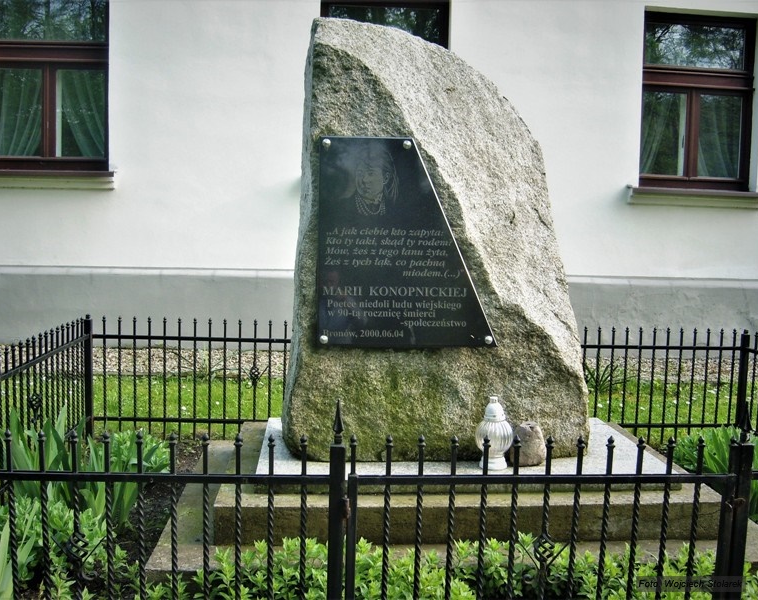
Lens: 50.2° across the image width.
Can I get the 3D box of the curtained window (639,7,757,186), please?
[{"bbox_3d":[3.410,-2.133,8.715,1.340,1.900,0.130,1,6,-5],"label":"curtained window"}]

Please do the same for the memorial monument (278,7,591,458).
[{"bbox_3d":[0.294,-0.306,3.992,1.516,2.073,0.635,1,6,-5],"label":"memorial monument"}]

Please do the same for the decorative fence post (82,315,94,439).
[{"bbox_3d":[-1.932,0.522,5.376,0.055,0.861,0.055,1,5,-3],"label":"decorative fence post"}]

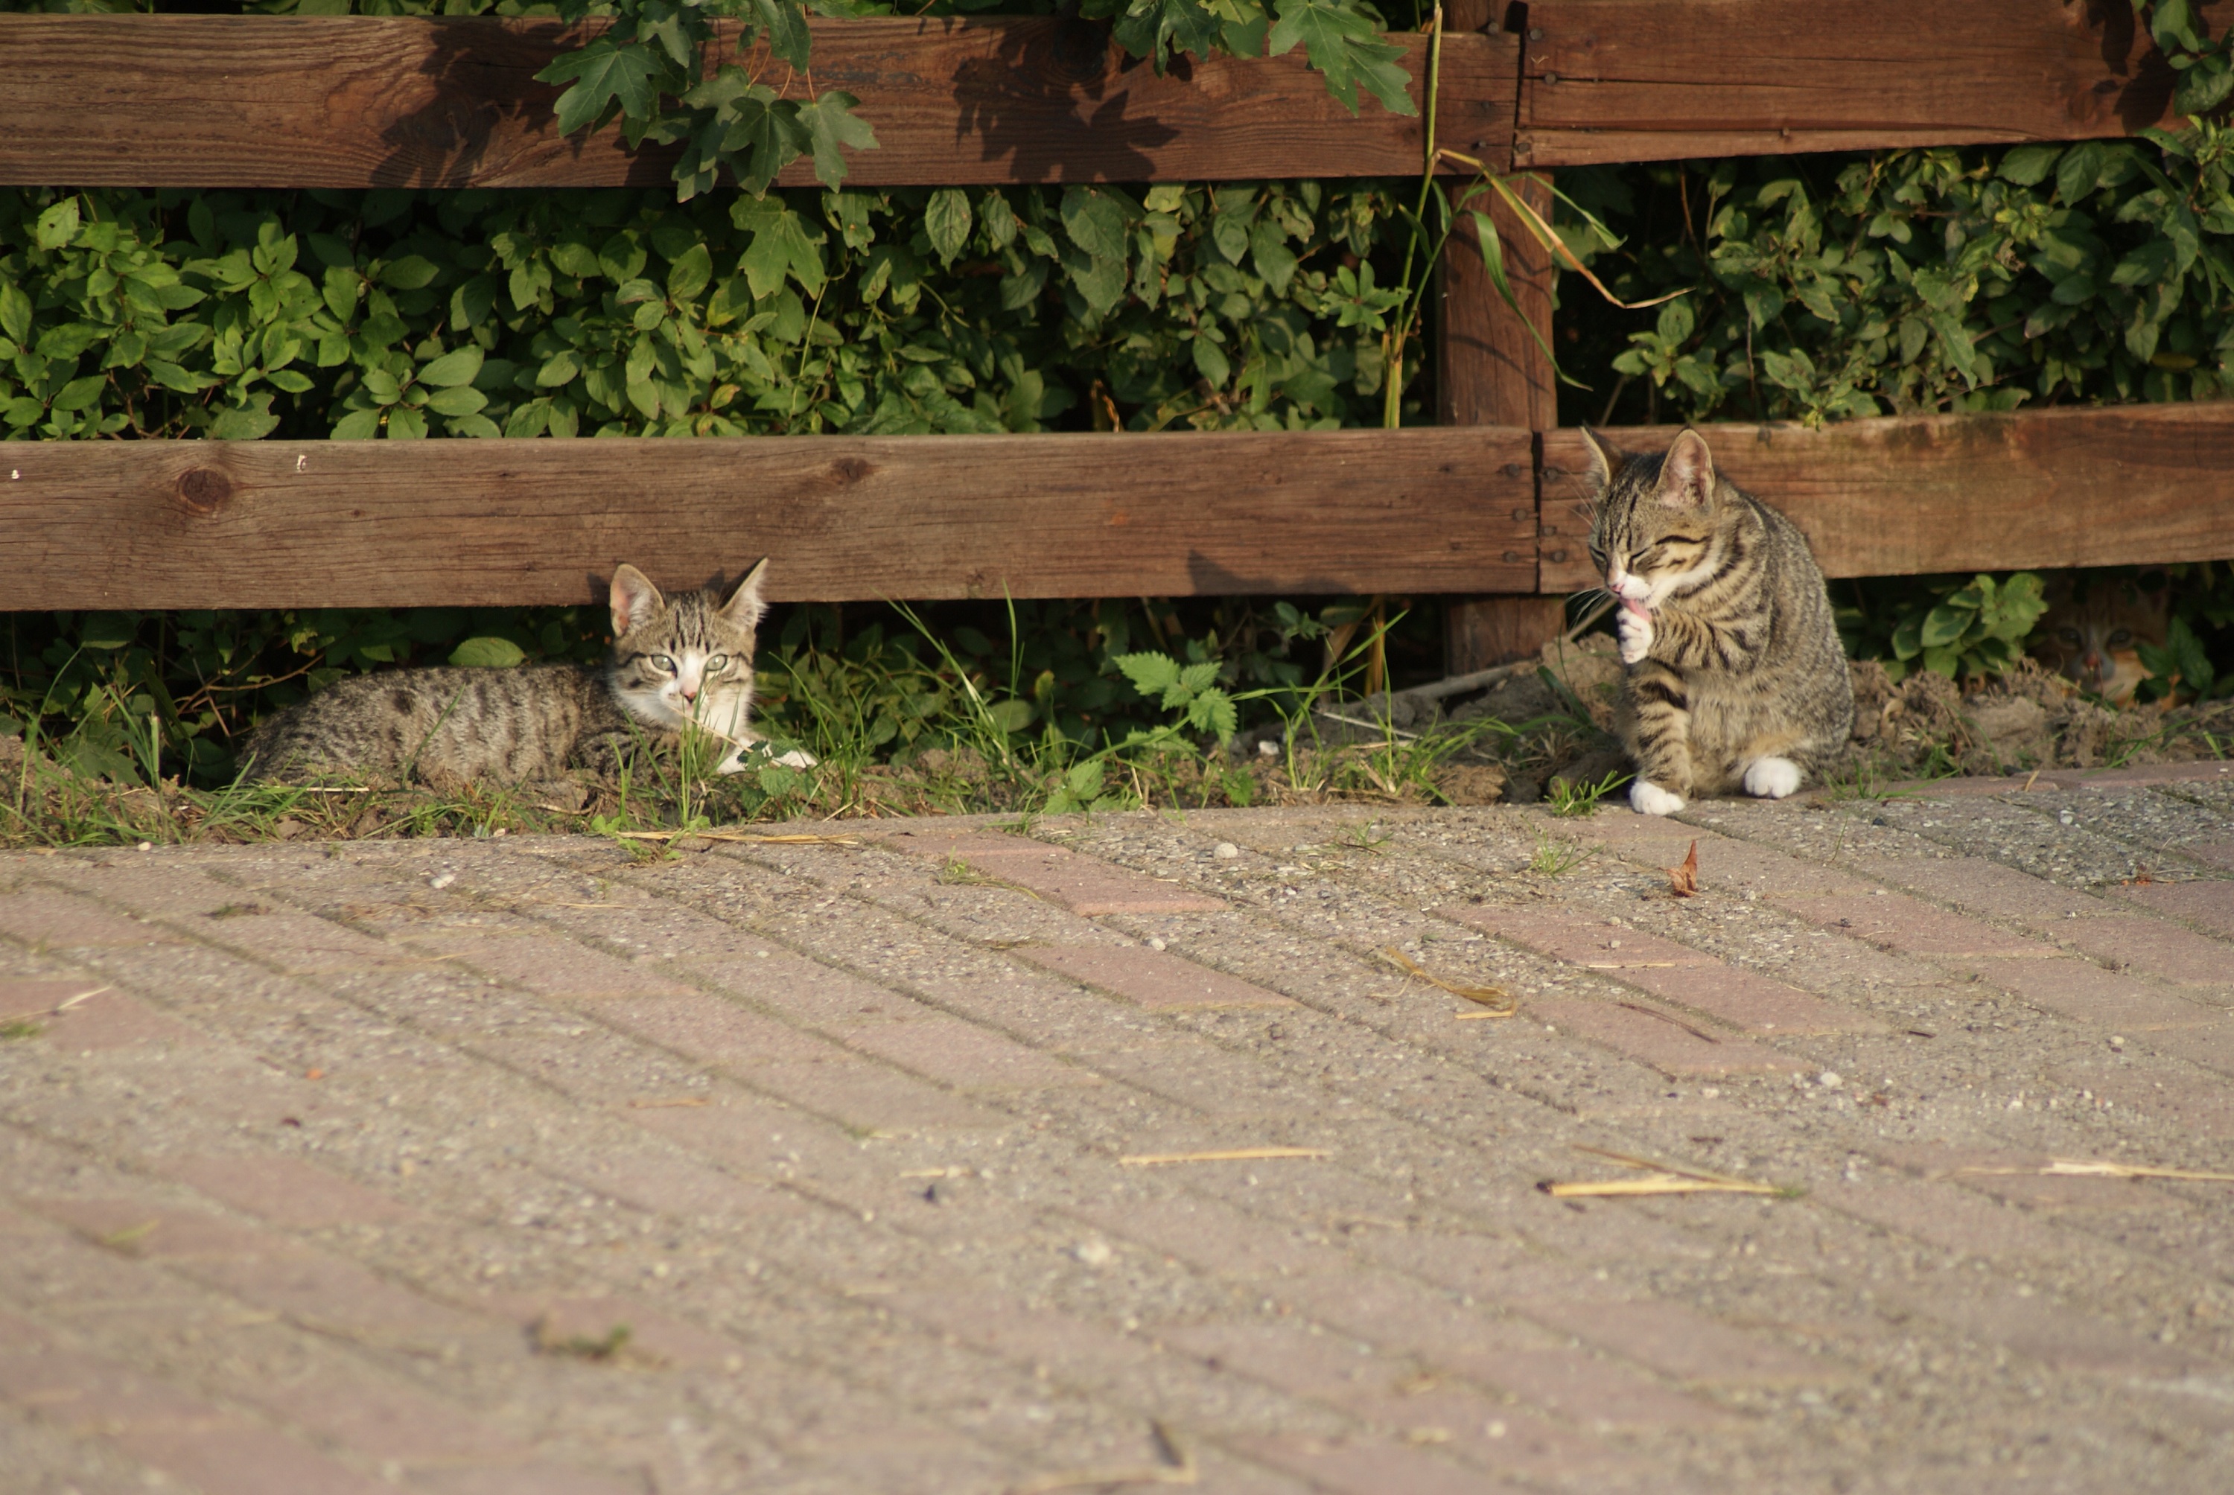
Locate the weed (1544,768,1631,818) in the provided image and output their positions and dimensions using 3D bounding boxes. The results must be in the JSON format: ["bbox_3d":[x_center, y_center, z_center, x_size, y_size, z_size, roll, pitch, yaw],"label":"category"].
[{"bbox_3d":[0.293,0.025,10.568,0.052,0.026,0.040,1,10,0],"label":"weed"}]

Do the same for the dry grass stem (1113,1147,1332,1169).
[{"bbox_3d":[0.060,0.226,9.314,0.124,0.004,0.006,-2,10,-22],"label":"dry grass stem"}]

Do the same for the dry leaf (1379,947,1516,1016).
[{"bbox_3d":[0.198,0.133,9.992,0.042,0.016,0.165,-3,11,-24],"label":"dry leaf"}]

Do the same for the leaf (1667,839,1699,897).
[{"bbox_3d":[0.349,0.072,10.291,0.019,0.034,0.018,6,11,26],"label":"leaf"}]

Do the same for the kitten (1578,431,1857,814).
[{"bbox_3d":[0.383,-0.088,10.625,0.180,0.232,0.130,-9,14,-43],"label":"kitten"}]

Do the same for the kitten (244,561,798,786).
[{"bbox_3d":[-0.365,-0.046,10.260,0.338,0.137,0.150,0,10,-7],"label":"kitten"}]

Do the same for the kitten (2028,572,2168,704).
[{"bbox_3d":[0.648,-0.078,11.053,0.140,0.145,0.260,2,10,6],"label":"kitten"}]

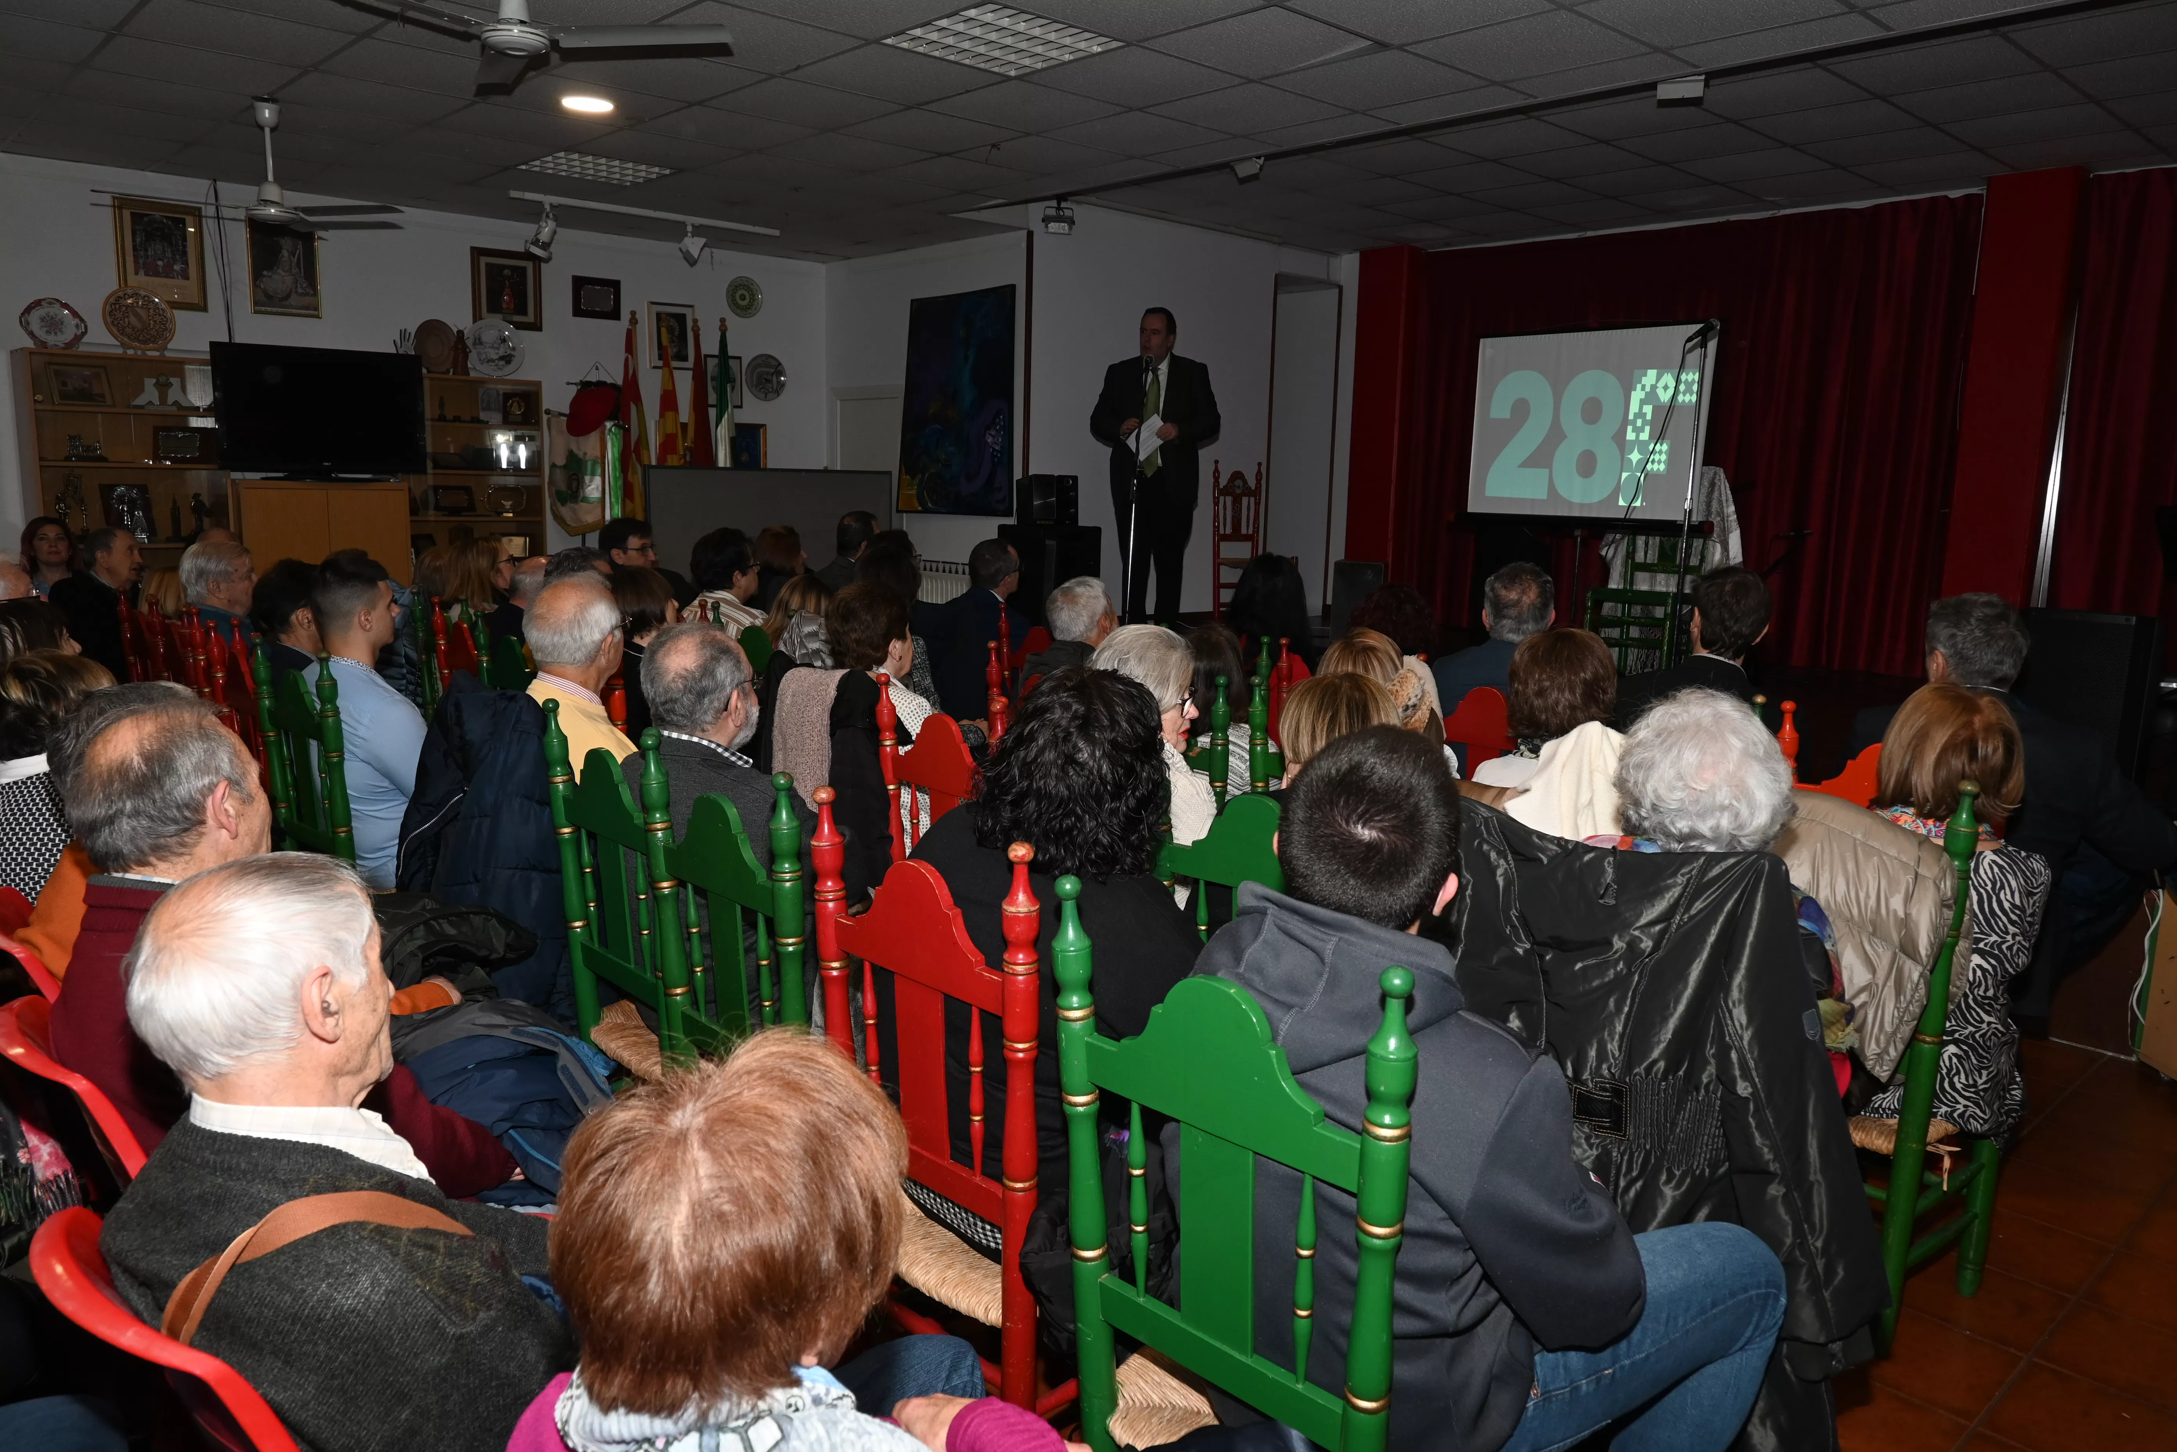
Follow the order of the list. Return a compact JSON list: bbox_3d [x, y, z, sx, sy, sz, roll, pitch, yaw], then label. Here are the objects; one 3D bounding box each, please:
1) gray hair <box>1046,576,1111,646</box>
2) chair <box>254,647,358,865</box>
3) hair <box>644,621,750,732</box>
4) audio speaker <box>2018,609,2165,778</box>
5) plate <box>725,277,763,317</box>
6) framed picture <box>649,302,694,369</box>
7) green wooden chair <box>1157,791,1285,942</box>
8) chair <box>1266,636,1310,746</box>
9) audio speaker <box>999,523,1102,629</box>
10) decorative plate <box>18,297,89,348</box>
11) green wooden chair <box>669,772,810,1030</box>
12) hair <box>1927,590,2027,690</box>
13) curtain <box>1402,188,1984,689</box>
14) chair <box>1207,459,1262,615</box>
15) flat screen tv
[{"bbox_3d":[-0.026,-0.327,4.070,0.170,0.200,0.200,9,13,39],"label":"gray hair"},{"bbox_3d":[-1.937,0.299,3.988,0.490,1.091,0.467,9,12,40],"label":"chair"},{"bbox_3d":[-0.678,-0.086,2.520,0.165,0.185,0.185,7,11,30],"label":"hair"},{"bbox_3d":[3.531,-0.107,5.207,0.340,0.600,0.360,-8,13,-42],"label":"audio speaker"},{"bbox_3d":[-2.205,-2.741,9.290,0.256,0.259,0.030,-7,12,-40],"label":"plate"},{"bbox_3d":[-2.605,-2.442,9.075,0.300,0.400,0.030,-8,13,-42],"label":"framed picture"},{"bbox_3d":[0.434,0.597,2.676,0.460,1.130,0.485,-8,13,-42],"label":"green wooden chair"},{"bbox_3d":[0.863,0.310,4.391,0.460,1.130,0.485,-8,13,-42],"label":"chair"},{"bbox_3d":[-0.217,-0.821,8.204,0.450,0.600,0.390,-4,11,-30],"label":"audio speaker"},{"bbox_3d":[-4.910,-1.903,6.876,0.275,0.250,0.035,-7,2,-40],"label":"decorative plate"},{"bbox_3d":[-0.469,0.562,2.589,0.467,1.091,0.490,-7,13,-42],"label":"green wooden chair"},{"bbox_3d":[1.880,-0.180,3.070,0.180,0.210,0.200,4,10,15],"label":"hair"},{"bbox_3d":[3.451,-1.766,8.989,0.200,2.550,3.500,-8,13,-42],"label":"curtain"},{"bbox_3d":[1.094,-1.150,9.097,0.460,1.020,0.430,-8,13,-42],"label":"chair"},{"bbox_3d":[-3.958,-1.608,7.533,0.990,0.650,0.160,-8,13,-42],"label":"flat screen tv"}]

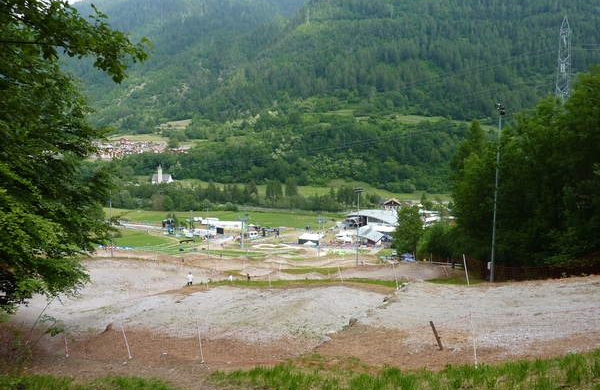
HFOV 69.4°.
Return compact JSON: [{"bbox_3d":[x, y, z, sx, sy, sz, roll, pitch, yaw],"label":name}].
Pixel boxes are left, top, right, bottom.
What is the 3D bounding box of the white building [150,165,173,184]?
[{"bbox_3d":[-180.000,-27.000,570.000,26.000,26.500,15.000,2,5,20],"label":"white building"}]

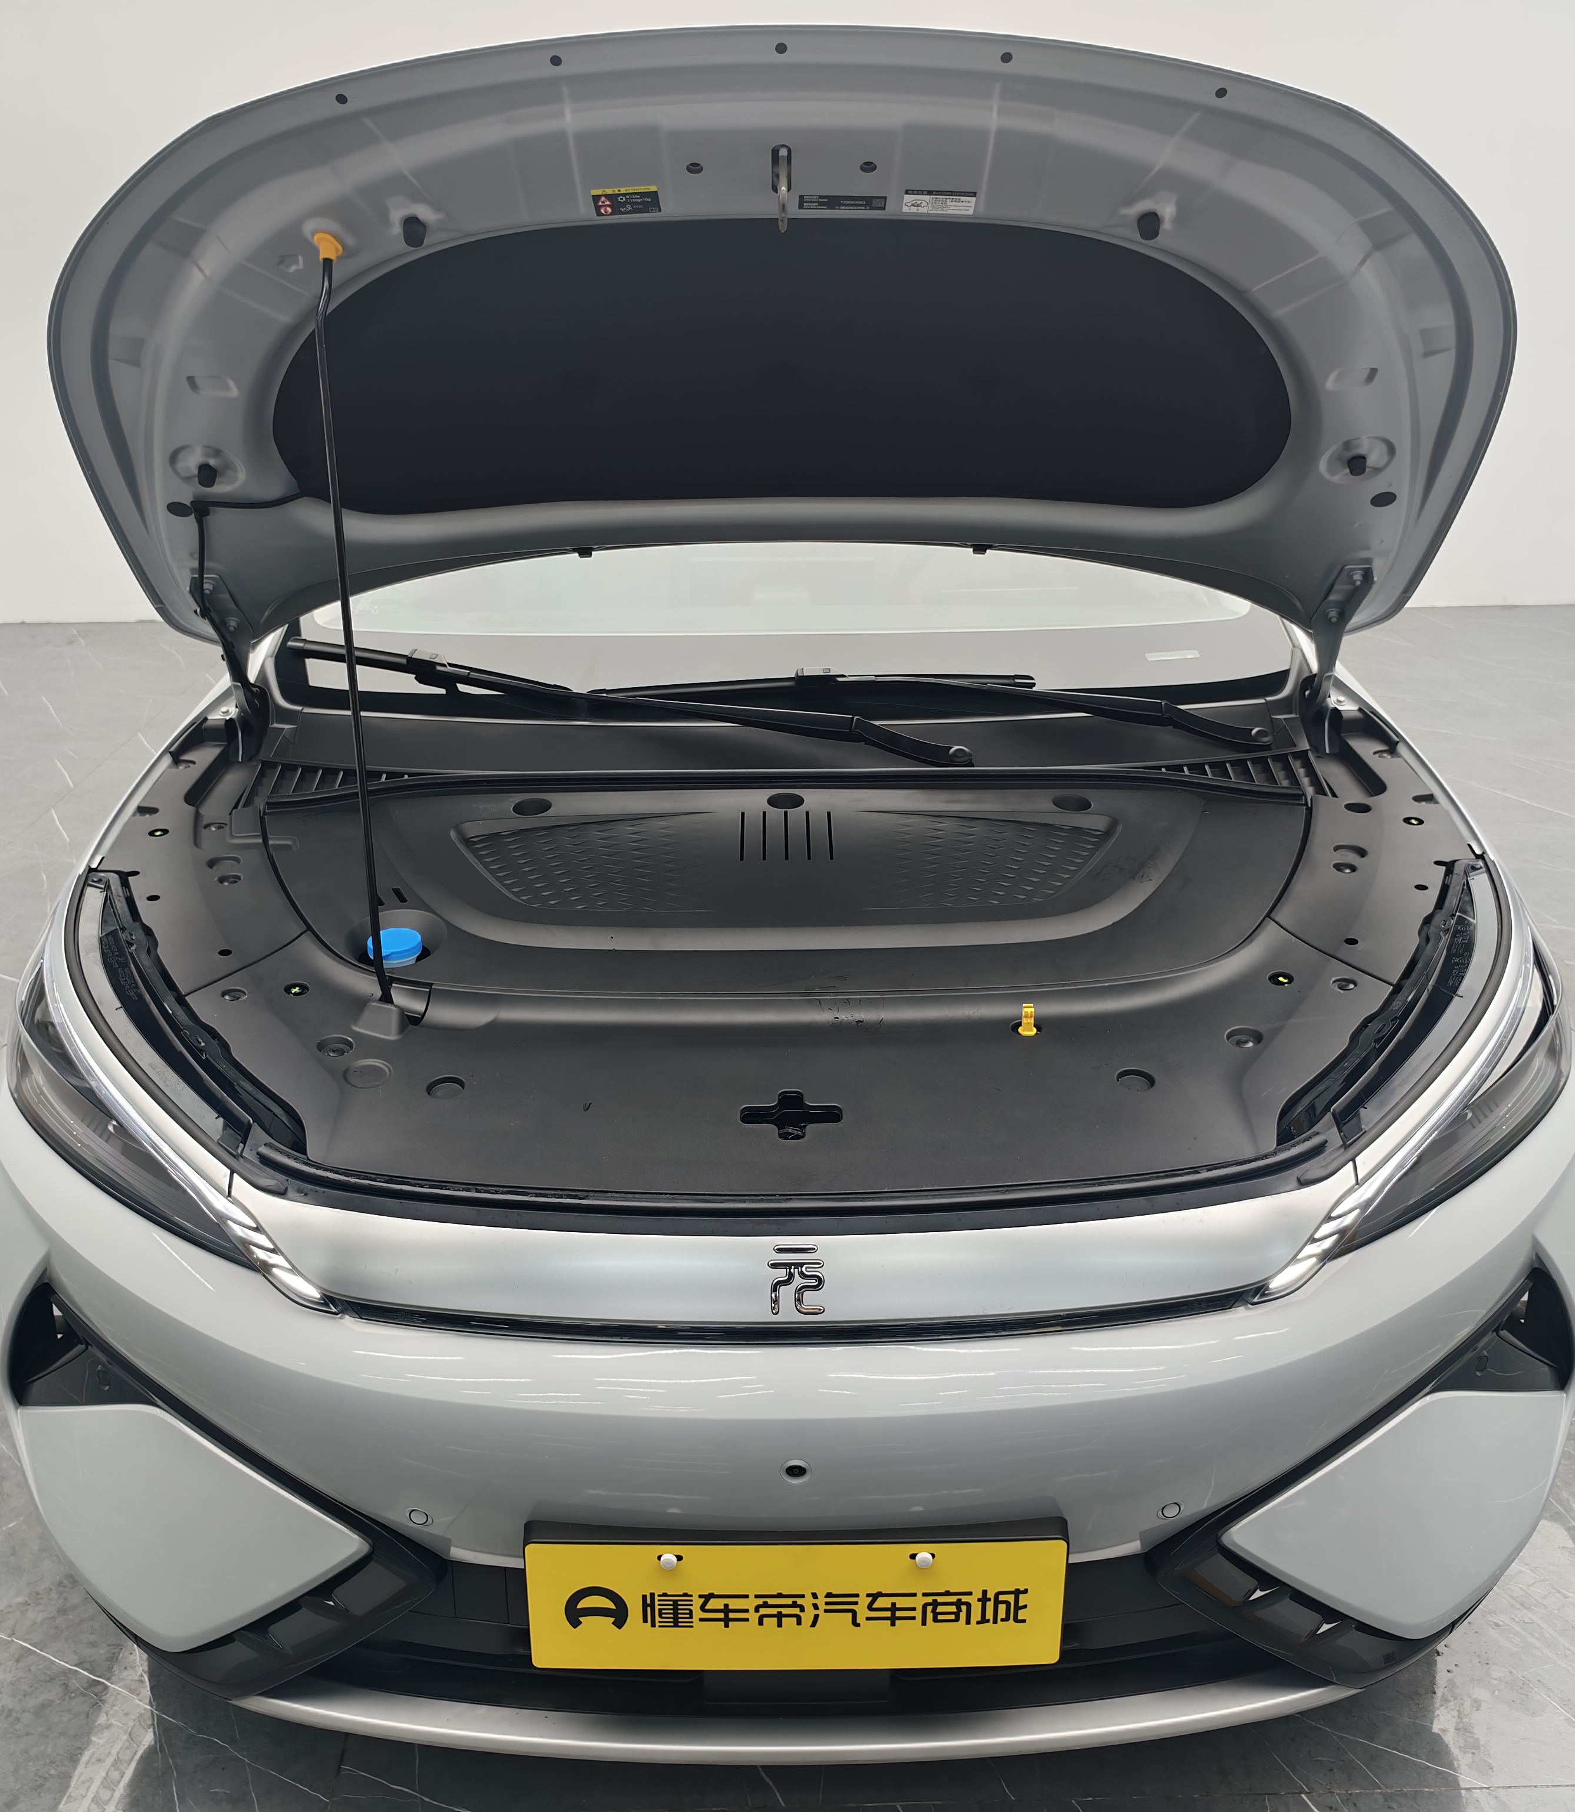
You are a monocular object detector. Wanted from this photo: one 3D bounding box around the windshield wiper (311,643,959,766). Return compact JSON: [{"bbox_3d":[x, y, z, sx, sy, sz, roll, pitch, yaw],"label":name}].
[{"bbox_3d":[-0.235,-0.263,2.071,0.940,0.065,0.095,11,23,15],"label":"windshield wiper"}]

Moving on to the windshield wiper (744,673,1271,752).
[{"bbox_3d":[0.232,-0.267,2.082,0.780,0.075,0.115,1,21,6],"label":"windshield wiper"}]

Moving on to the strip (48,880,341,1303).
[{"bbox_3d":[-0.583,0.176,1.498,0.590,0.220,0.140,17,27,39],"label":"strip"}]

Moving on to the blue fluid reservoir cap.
[{"bbox_3d":[-0.402,0.042,1.635,0.057,0.028,0.057,-1,21,0],"label":"blue fluid reservoir cap"}]

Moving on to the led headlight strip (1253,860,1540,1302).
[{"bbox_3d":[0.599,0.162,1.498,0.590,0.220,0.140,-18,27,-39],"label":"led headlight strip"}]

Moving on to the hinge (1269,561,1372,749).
[{"bbox_3d":[0.681,-0.321,2.021,0.100,0.240,0.140,-1,21,0],"label":"hinge"}]

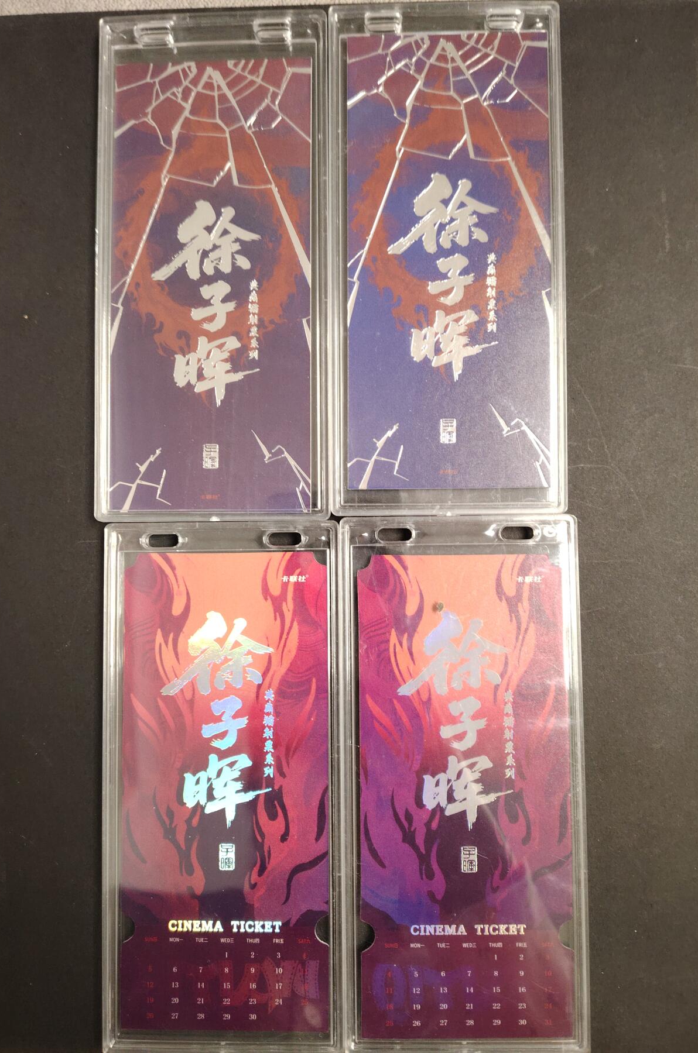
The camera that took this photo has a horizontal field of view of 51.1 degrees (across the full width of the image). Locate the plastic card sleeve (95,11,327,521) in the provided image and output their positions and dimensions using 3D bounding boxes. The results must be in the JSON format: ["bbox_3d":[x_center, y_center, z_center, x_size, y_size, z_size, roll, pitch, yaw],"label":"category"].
[{"bbox_3d":[-0.041,-0.079,0.223,0.070,0.006,0.155,0,88,2],"label":"plastic card sleeve"}]

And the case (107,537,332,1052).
[{"bbox_3d":[-0.037,0.076,0.217,0.070,0.006,0.155,-1,88,2],"label":"case"}]

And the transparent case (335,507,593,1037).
[{"bbox_3d":[0.033,0.074,0.215,0.070,0.006,0.155,-1,88,2],"label":"transparent case"}]

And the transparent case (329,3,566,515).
[{"bbox_3d":[0.029,-0.081,0.222,0.070,0.006,0.155,0,88,2],"label":"transparent case"}]

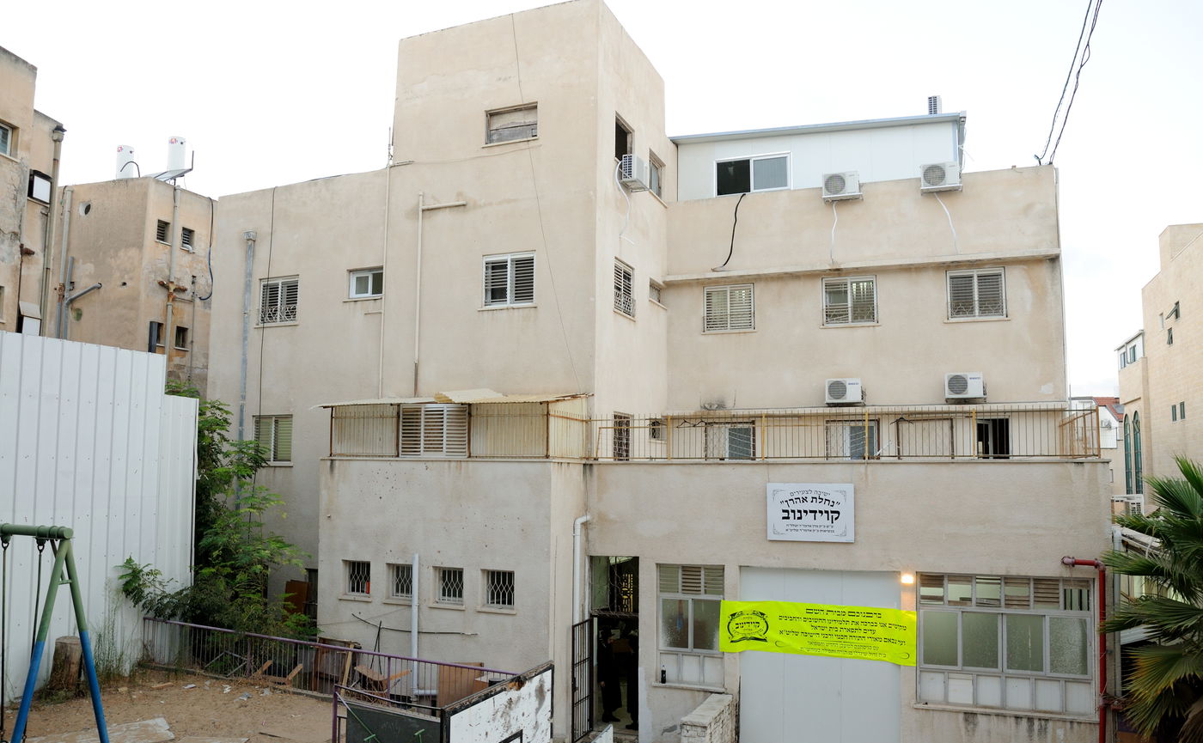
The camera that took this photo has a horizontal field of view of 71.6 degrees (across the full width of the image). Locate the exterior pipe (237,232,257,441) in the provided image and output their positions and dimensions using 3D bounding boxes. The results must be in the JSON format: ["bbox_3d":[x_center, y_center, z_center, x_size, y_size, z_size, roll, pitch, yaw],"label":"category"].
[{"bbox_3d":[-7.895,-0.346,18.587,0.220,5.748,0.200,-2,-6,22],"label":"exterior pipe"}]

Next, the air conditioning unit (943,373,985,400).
[{"bbox_3d":[8.007,0.332,18.424,0.787,0.569,0.320,-2,-7,17],"label":"air conditioning unit"}]

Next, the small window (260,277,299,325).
[{"bbox_3d":[-7.166,-1.570,18.570,1.165,1.055,0.120,-2,-6,22],"label":"small window"}]

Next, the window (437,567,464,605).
[{"bbox_3d":[-2.714,3.903,15.179,0.594,0.639,0.150,-2,-7,22],"label":"window"}]

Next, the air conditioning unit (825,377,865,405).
[{"bbox_3d":[5.242,0.425,17.966,0.780,0.560,0.300,-2,-6,22],"label":"air conditioning unit"}]

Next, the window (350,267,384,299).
[{"bbox_3d":[-4.976,-1.876,17.702,0.889,0.681,0.120,-2,-6,22],"label":"window"}]

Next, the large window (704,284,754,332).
[{"bbox_3d":[3.014,-1.498,19.721,1.235,1.088,0.120,-2,-6,22],"label":"large window"}]

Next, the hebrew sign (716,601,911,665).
[{"bbox_3d":[3.450,4.230,13.580,3.130,0.880,0.050,-2,-6,22],"label":"hebrew sign"}]

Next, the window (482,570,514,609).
[{"bbox_3d":[-1.750,3.709,14.184,0.616,0.652,0.150,-2,-6,22],"label":"window"}]

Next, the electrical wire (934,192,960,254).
[{"bbox_3d":[7.448,-3.228,18.027,0.438,1.383,0.070,-2,-6,22],"label":"electrical wire"}]

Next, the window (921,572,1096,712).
[{"bbox_3d":[6.240,4.215,12.961,2.564,2.068,0.140,-2,-6,22],"label":"window"}]

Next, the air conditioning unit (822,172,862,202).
[{"bbox_3d":[5.689,-4.335,19.737,0.856,0.614,0.360,-2,-7,17],"label":"air conditioning unit"}]

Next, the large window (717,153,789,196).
[{"bbox_3d":[3.915,-5.075,21.616,1.877,1.006,0.100,-2,-7,17],"label":"large window"}]

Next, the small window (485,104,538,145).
[{"bbox_3d":[-1.801,-4.970,16.735,1.156,0.843,0.120,-2,-6,22],"label":"small window"}]

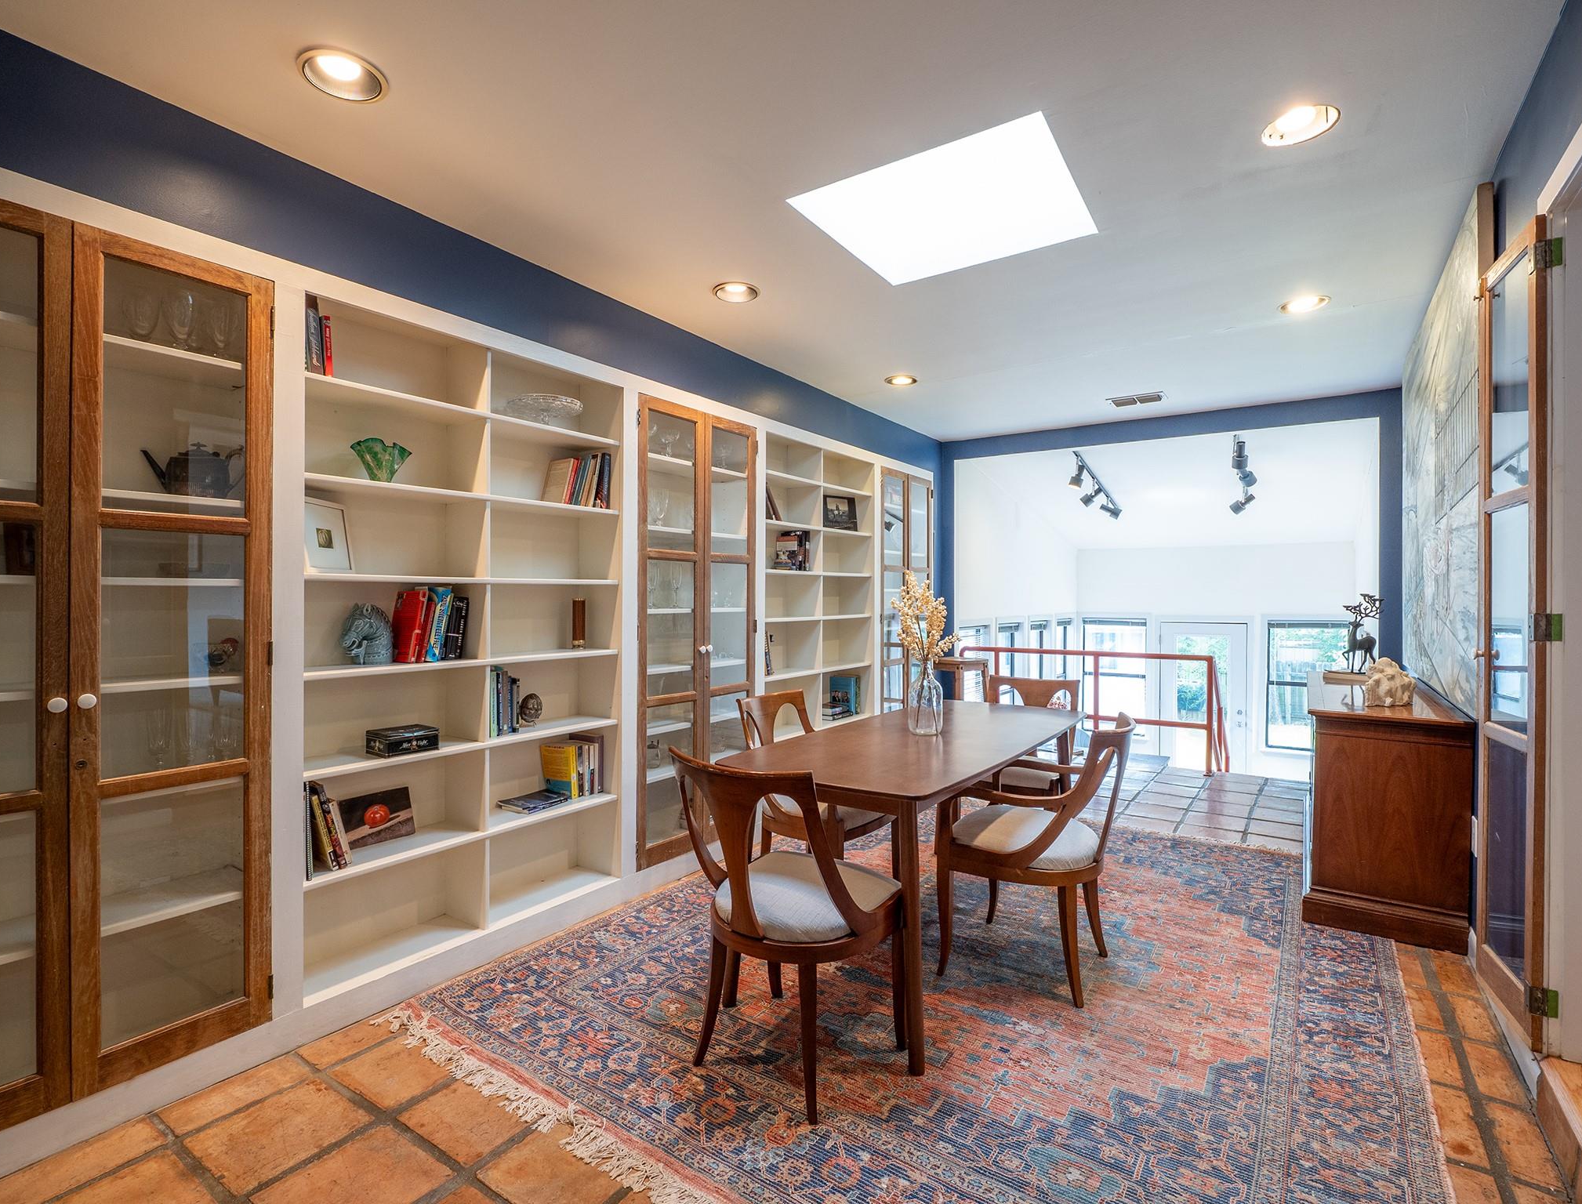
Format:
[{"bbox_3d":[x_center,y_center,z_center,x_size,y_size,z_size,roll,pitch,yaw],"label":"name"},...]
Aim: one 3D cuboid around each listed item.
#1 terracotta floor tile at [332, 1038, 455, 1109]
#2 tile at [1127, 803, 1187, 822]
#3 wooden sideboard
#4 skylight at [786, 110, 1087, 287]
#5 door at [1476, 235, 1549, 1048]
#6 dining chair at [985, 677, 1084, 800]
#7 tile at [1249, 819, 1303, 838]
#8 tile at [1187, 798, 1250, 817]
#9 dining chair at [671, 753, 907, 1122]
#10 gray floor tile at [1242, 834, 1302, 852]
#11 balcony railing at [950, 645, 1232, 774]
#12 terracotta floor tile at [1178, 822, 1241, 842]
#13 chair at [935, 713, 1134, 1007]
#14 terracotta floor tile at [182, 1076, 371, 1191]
[{"bbox_3d":[-1.030,1.254,2.006,0.280,0.015,0.280,0,0,35],"label":"terracotta floor tile"},{"bbox_3d":[2.164,1.258,4.406,0.295,0.020,0.295,0,0,35],"label":"tile"},{"bbox_3d":[2.716,0.836,3.490,0.488,0.823,1.808,0,0,35],"label":"wooden sideboard"},{"bbox_3d":[0.495,-1.224,2.310,0.735,0.050,0.718,0,0,35],"label":"skylight"},{"bbox_3d":[1.924,0.075,1.987,0.032,2.030,0.408,0,0,29],"label":"door"},{"bbox_3d":[1.155,0.820,3.651,0.470,0.840,0.540,0,0,35],"label":"dining chair"},{"bbox_3d":[2.681,1.260,4.043,0.295,0.020,0.295,0,0,35],"label":"tile"},{"bbox_3d":[2.585,1.249,4.454,0.290,0.015,0.290,0,0,35],"label":"tile"},{"bbox_3d":[-0.006,0.814,1.990,0.500,0.860,0.550,0,0,35],"label":"dining chair"},{"bbox_3d":[2.498,1.260,3.783,0.295,0.020,0.295,0,0,35],"label":"gray floor tile"},{"bbox_3d":[2.306,0.825,5.956,1.980,0.840,0.120,0,0,35],"label":"balcony railing"},{"bbox_3d":[2.238,1.259,3.965,0.295,0.020,0.295,0,0,35],"label":"terracotta floor tile"},{"bbox_3d":[0.869,0.816,2.523,0.560,0.860,0.540,0,0,35],"label":"chair"},{"bbox_3d":[-1.203,1.254,1.751,0.285,0.015,0.275,0,0,35],"label":"terracotta floor tile"}]

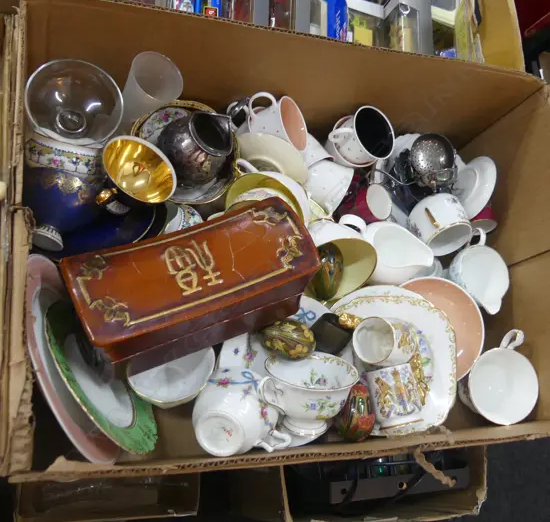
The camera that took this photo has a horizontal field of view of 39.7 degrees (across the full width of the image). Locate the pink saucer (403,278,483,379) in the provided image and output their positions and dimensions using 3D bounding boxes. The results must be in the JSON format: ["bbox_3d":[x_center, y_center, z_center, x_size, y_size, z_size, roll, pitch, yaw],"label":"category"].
[{"bbox_3d":[0.171,0.080,0.852,0.120,0.020,0.120,1,80,-6],"label":"pink saucer"}]

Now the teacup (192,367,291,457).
[{"bbox_3d":[-0.038,0.163,0.774,0.109,0.062,0.090,20,111,5],"label":"teacup"}]

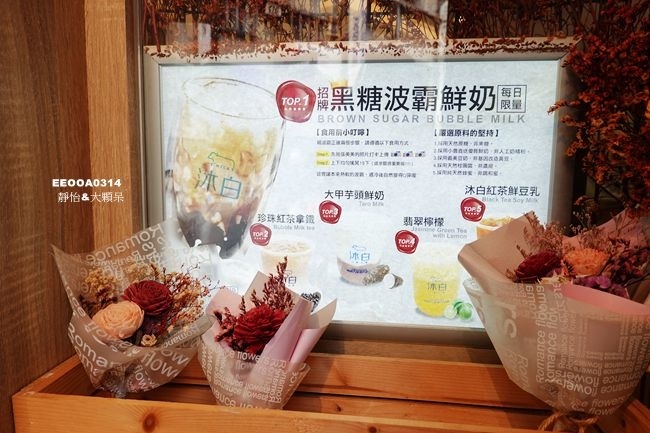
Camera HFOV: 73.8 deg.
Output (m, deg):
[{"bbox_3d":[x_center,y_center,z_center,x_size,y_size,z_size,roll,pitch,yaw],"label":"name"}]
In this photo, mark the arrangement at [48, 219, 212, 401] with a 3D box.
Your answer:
[{"bbox_3d":[-0.241,0.119,0.570,0.200,0.210,0.160,1,5,0],"label":"arrangement"}]

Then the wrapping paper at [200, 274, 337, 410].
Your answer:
[{"bbox_3d":[-0.070,0.160,0.545,0.165,0.190,0.140,1,5,2],"label":"wrapping paper"}]

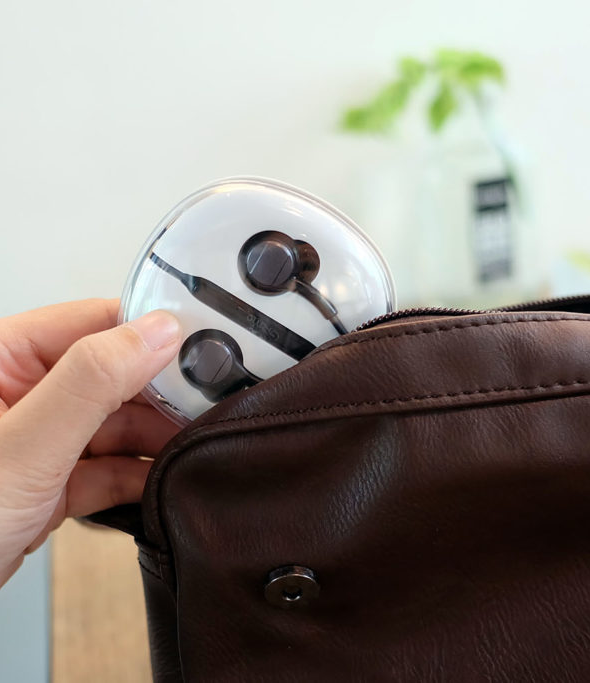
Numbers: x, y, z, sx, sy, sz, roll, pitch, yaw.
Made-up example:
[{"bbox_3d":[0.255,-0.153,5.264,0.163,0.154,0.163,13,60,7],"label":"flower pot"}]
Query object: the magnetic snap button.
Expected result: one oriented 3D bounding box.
[{"bbox_3d":[-0.001,0.062,0.194,0.014,0.014,0.004,-2,37,-2],"label":"magnetic snap button"}]

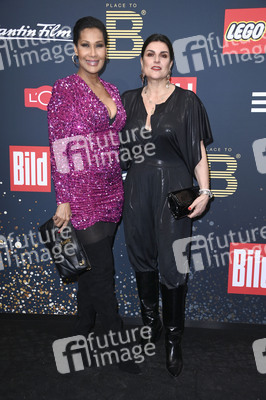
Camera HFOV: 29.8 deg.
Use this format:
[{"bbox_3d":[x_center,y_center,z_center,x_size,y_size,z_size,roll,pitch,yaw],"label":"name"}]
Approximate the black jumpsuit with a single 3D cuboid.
[{"bbox_3d":[0.156,-0.064,2.593,0.500,1.030,0.330,2,12,8],"label":"black jumpsuit"}]

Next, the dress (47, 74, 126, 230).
[{"bbox_3d":[-0.233,-0.243,2.525,0.420,0.770,0.300,-7,14,-32],"label":"dress"}]

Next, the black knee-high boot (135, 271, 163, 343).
[{"bbox_3d":[0.079,0.621,2.856,0.140,0.500,0.260,8,14,31],"label":"black knee-high boot"}]

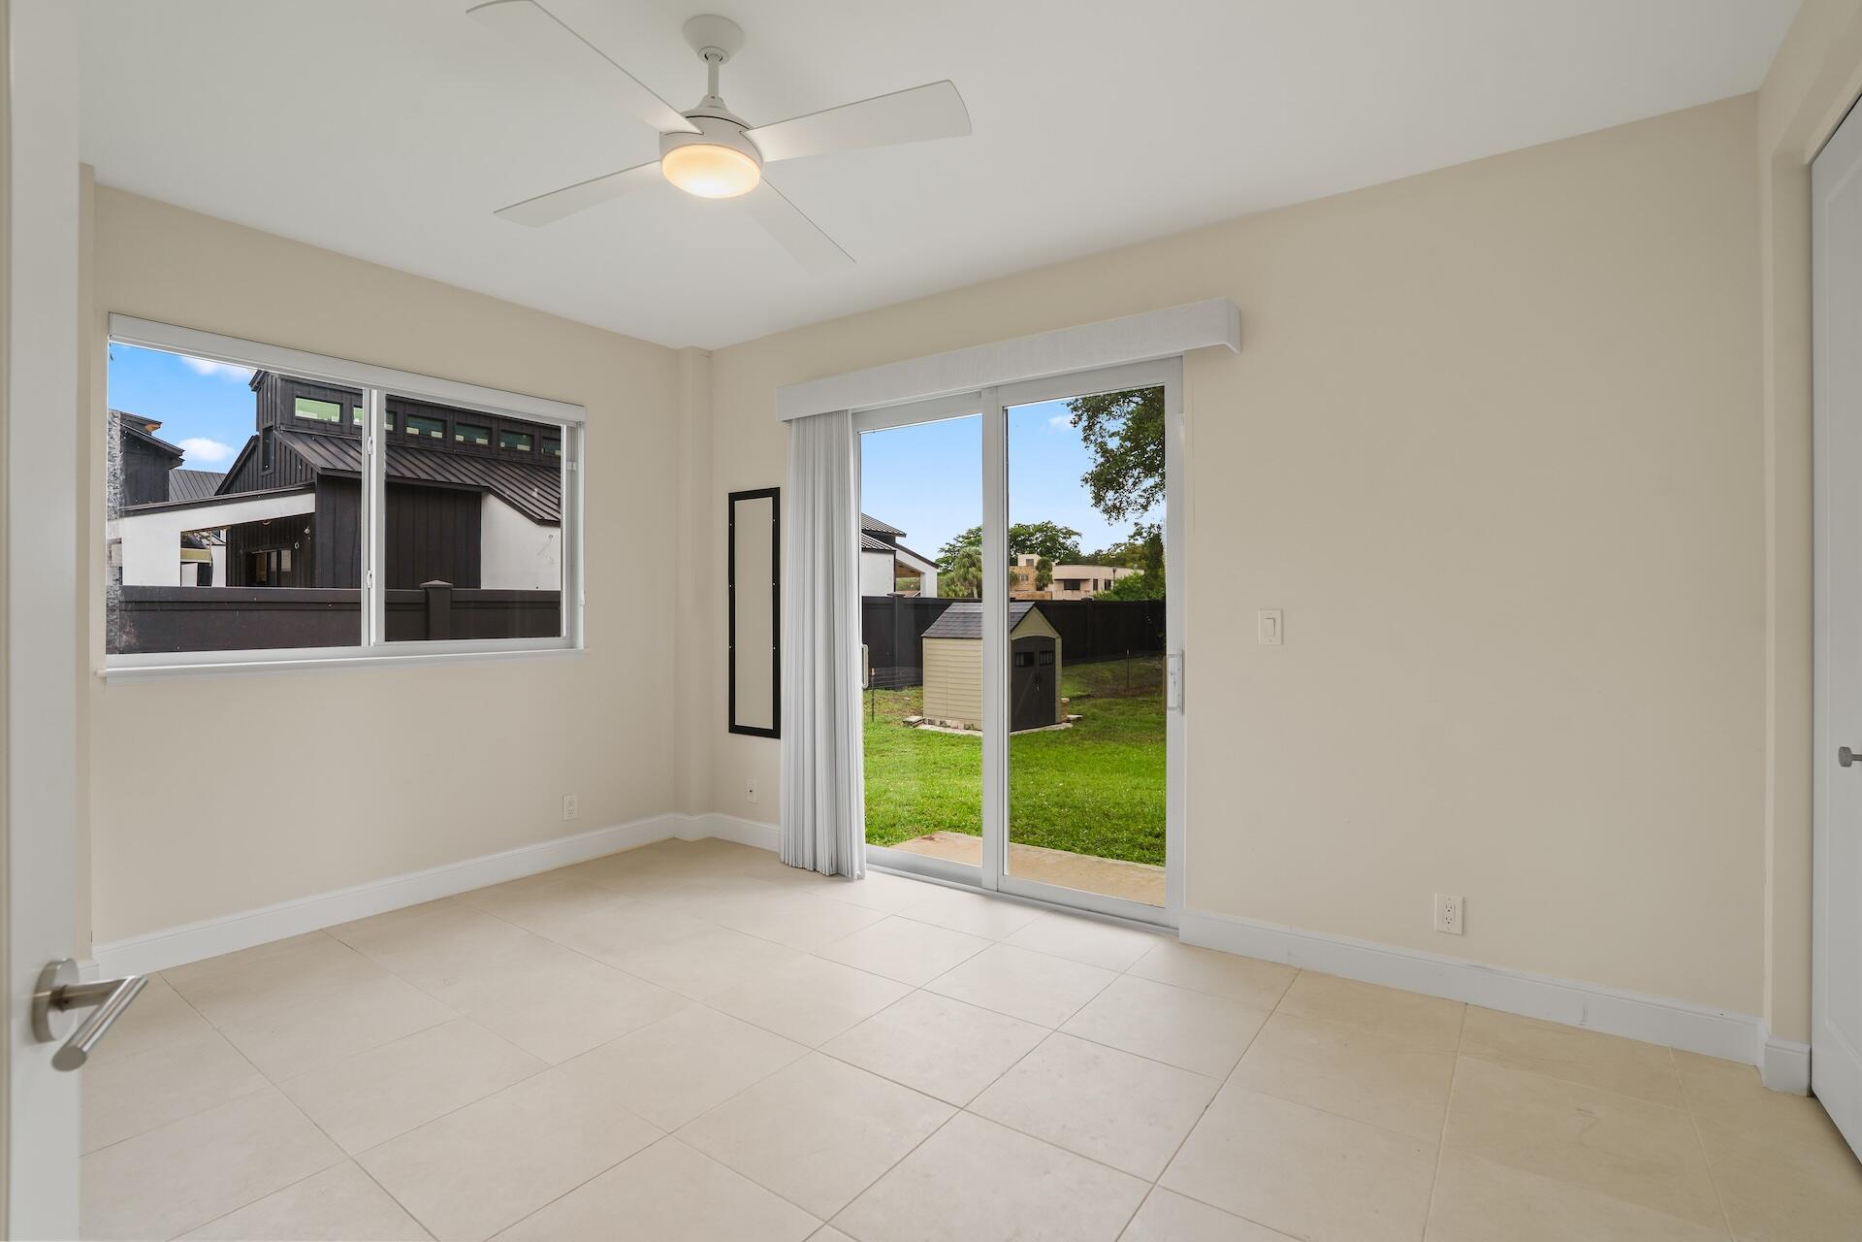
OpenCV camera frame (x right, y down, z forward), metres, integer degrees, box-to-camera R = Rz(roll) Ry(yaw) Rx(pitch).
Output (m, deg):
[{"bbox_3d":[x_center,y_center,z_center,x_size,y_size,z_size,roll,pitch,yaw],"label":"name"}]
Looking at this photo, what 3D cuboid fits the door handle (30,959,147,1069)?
[{"bbox_3d":[-0.694,0.322,0.671,0.063,0.065,0.164,0,1,-29],"label":"door handle"}]

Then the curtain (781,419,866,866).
[{"bbox_3d":[-0.523,0.088,3.966,0.484,2.213,0.104,0,1,33],"label":"curtain"}]

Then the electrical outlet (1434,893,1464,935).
[{"bbox_3d":[1.675,0.949,2.675,0.077,0.126,0.010,0,1,33],"label":"electrical outlet"}]

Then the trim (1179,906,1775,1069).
[{"bbox_3d":[1.615,1.154,2.714,1.581,0.130,0.018,0,1,33],"label":"trim"}]

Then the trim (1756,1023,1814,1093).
[{"bbox_3d":[2.261,1.157,2.197,0.099,0.135,0.111,0,1,33],"label":"trim"}]

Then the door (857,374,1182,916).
[{"bbox_3d":[0.288,0.097,3.621,1.630,2.223,0.109,0,1,33],"label":"door"}]

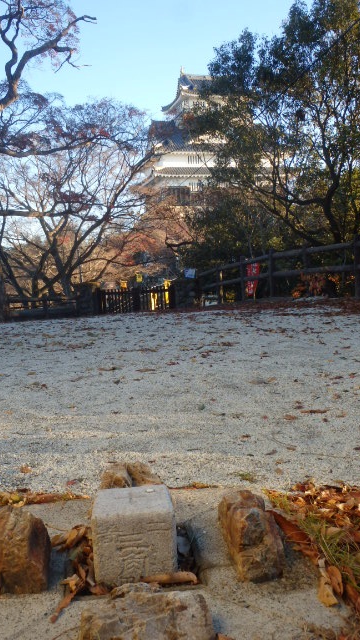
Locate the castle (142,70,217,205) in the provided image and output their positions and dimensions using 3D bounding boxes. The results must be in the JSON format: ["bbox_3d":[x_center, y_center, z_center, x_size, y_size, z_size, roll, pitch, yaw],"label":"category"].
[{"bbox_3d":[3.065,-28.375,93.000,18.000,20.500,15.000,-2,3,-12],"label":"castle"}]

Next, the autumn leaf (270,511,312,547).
[{"bbox_3d":[0.228,0.429,1.222,0.045,0.040,0.105,-4,4,-43],"label":"autumn leaf"}]

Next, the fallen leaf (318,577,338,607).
[{"bbox_3d":[0.249,0.449,0.994,0.034,0.022,0.080,-1,3,5],"label":"fallen leaf"}]

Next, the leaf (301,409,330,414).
[{"bbox_3d":[0.536,0.363,2.360,0.115,0.020,0.050,-1,3,0],"label":"leaf"}]

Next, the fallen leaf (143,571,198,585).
[{"bbox_3d":[-0.017,0.460,1.065,0.096,0.022,0.028,-2,3,-3],"label":"fallen leaf"}]

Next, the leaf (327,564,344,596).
[{"bbox_3d":[0.270,0.444,1.026,0.030,0.022,0.080,-1,3,5],"label":"leaf"}]

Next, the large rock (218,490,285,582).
[{"bbox_3d":[0.130,0.400,1.128,0.095,0.128,0.150,-2,3,-8],"label":"large rock"}]

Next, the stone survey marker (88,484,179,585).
[{"bbox_3d":[-0.087,0.405,1.121,0.150,0.130,0.150,-2,3,-6],"label":"stone survey marker"}]

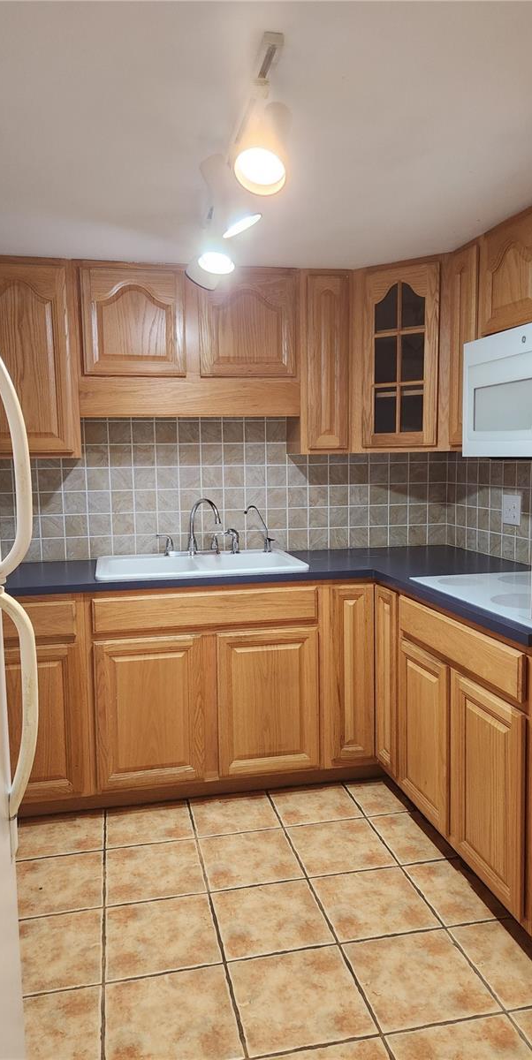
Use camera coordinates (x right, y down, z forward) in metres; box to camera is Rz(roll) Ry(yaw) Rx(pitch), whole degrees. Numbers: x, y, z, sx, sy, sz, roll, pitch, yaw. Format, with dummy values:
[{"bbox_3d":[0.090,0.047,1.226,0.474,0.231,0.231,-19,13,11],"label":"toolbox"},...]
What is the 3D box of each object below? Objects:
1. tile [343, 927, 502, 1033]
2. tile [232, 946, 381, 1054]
[{"bbox_3d":[0.393,1.165,1.835,0.307,0.010,0.307,-2,6,-12],"label":"tile"},{"bbox_3d":[0.081,1.186,1.781,0.307,0.011,0.307,-2,6,-12],"label":"tile"}]

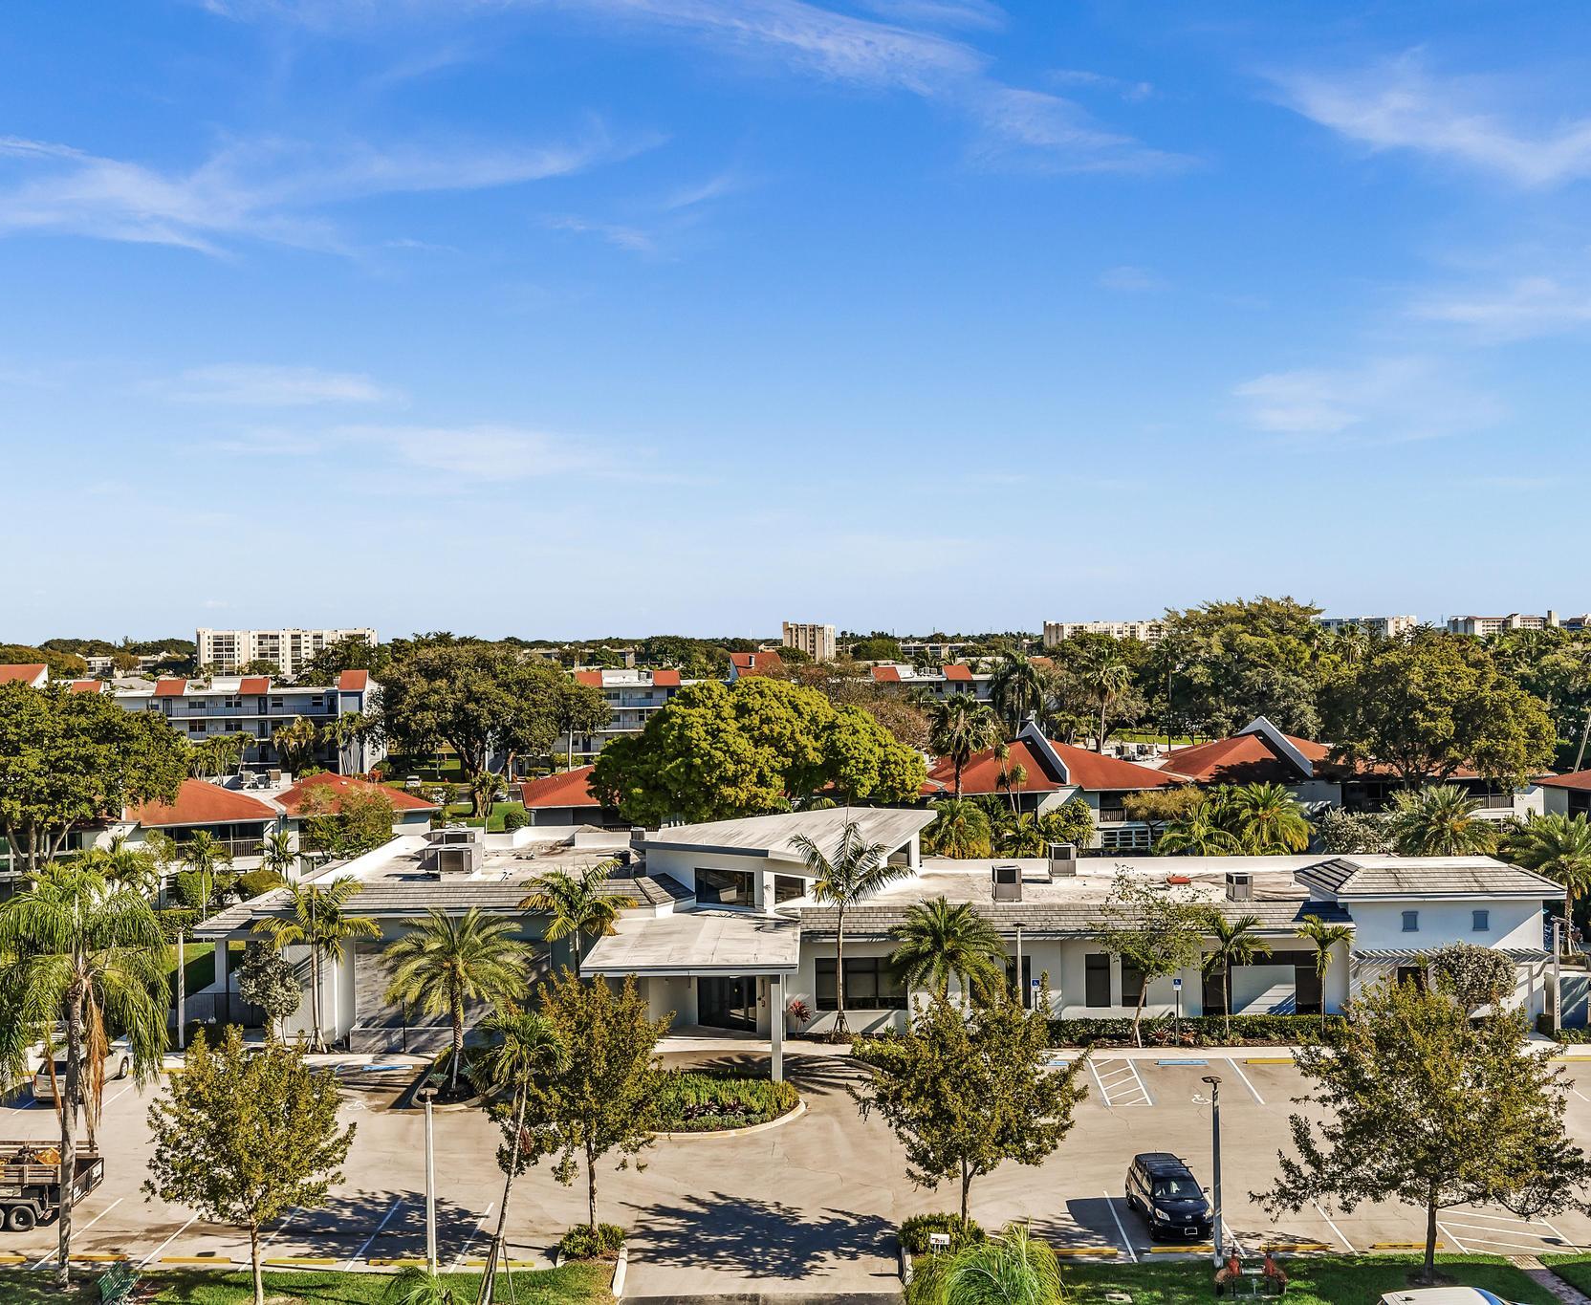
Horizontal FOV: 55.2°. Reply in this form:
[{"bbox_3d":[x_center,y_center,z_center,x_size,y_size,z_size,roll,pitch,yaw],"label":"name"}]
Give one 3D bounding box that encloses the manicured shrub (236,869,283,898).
[{"bbox_3d":[-33.146,14.658,94.497,2.976,2.343,2.700,-1,1,2],"label":"manicured shrub"}]

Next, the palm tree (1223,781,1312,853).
[{"bbox_3d":[27.854,11.458,89.968,5.425,7.535,5.425,-1,1,2],"label":"palm tree"}]

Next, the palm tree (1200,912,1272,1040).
[{"bbox_3d":[17.386,12.851,60.200,2.800,4.950,2.800,-1,1,-3],"label":"palm tree"}]

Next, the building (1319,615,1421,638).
[{"bbox_3d":[316.761,-7.743,853.031,25.000,22.200,61.000,-1,1,-25],"label":"building"}]

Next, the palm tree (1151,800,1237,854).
[{"bbox_3d":[23.379,11.878,89.000,5.000,6.400,5.000,-1,1,-3],"label":"palm tree"}]

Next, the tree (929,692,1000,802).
[{"bbox_3d":[10.663,9.029,96.500,4.400,12.200,4.400,-1,1,-3],"label":"tree"}]

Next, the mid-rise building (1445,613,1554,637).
[{"bbox_3d":[437.581,-11.695,942.727,78.000,22.000,19.000,-1,1,-30],"label":"mid-rise building"}]

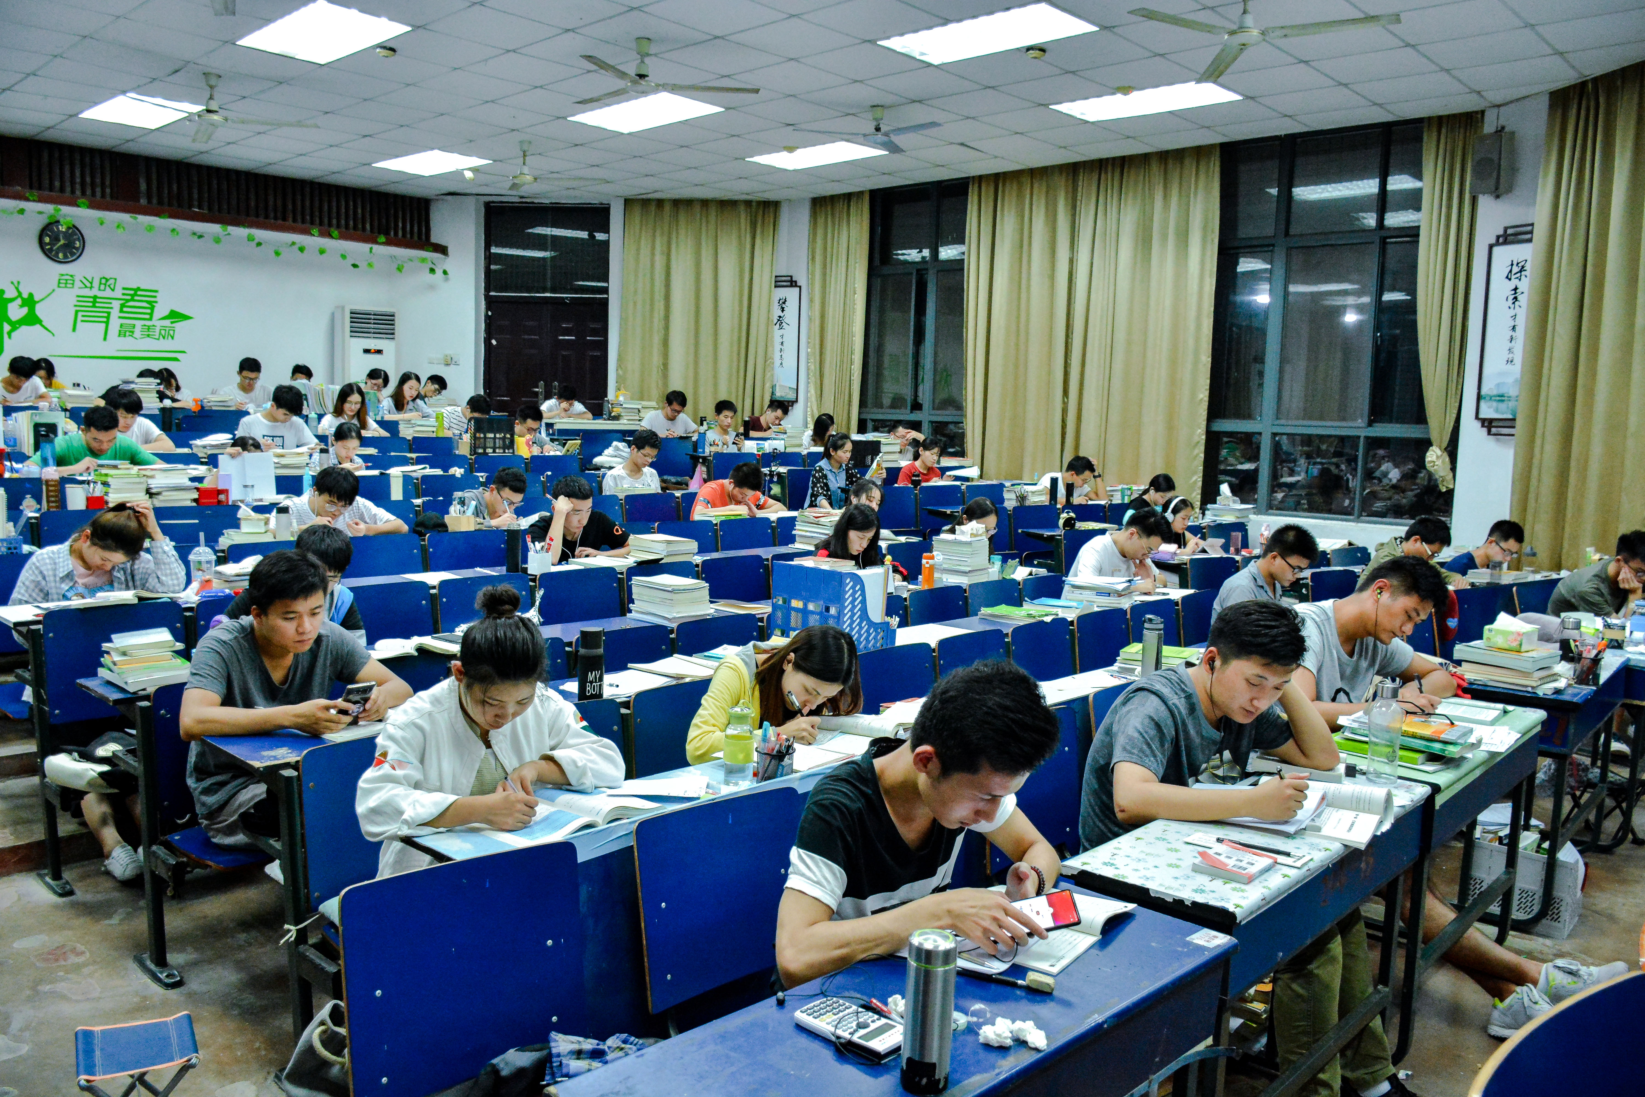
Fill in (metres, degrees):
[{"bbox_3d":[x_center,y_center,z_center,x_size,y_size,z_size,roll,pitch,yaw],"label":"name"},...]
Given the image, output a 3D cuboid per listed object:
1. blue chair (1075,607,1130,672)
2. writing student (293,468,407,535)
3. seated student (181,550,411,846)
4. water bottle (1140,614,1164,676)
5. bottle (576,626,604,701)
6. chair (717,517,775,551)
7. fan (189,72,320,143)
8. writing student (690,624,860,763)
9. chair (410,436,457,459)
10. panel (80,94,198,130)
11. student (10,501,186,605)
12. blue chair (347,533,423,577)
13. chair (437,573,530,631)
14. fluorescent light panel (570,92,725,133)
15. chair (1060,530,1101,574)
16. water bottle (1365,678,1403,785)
[{"bbox_3d":[1.411,0.695,5.621,0.420,0.790,0.470,7,8,43],"label":"blue chair"},{"bbox_3d":[-2.439,0.087,6.336,0.700,1.000,0.580,7,8,44],"label":"writing student"},{"bbox_3d":[-1.420,0.624,3.436,0.680,1.235,0.620,7,8,43],"label":"seated student"},{"bbox_3d":[1.156,0.341,4.304,0.073,0.234,0.075,7,8,43],"label":"water bottle"},{"bbox_3d":[-0.711,0.358,3.780,0.077,0.224,0.077,1,6,0],"label":"bottle"},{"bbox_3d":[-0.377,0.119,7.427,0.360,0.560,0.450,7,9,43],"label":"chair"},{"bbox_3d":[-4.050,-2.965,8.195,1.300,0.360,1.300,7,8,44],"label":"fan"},{"bbox_3d":[-0.139,0.703,3.629,0.620,1.000,0.620,7,8,43],"label":"writing student"},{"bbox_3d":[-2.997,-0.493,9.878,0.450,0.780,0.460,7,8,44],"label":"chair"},{"bbox_3d":[-5.069,-3.281,9.229,1.190,0.060,0.590,7,8,43],"label":"panel"},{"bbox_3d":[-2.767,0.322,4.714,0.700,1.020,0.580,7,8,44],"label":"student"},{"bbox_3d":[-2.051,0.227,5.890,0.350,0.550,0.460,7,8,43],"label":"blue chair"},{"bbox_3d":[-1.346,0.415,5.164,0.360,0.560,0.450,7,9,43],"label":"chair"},{"bbox_3d":[-1.291,-3.162,8.945,1.190,0.060,0.590,7,8,43],"label":"fluorescent light panel"},{"bbox_3d":[1.848,0.281,8.107,0.460,0.780,0.450,-3,7,-35],"label":"chair"},{"bbox_3d":[1.288,0.417,2.823,0.070,0.235,0.070,7,9,43],"label":"water bottle"}]

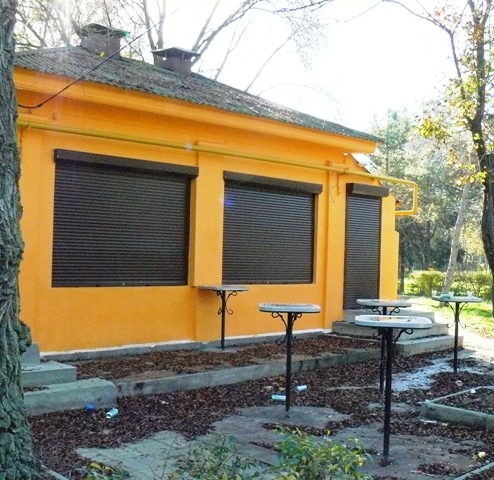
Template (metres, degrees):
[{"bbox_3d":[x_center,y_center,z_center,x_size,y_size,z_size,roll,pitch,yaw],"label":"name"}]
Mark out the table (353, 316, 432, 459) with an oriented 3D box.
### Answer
[{"bbox_3d":[1.078,1.137,5.081,0.588,1.049,0.588,1,-1,14],"label":"table"}]

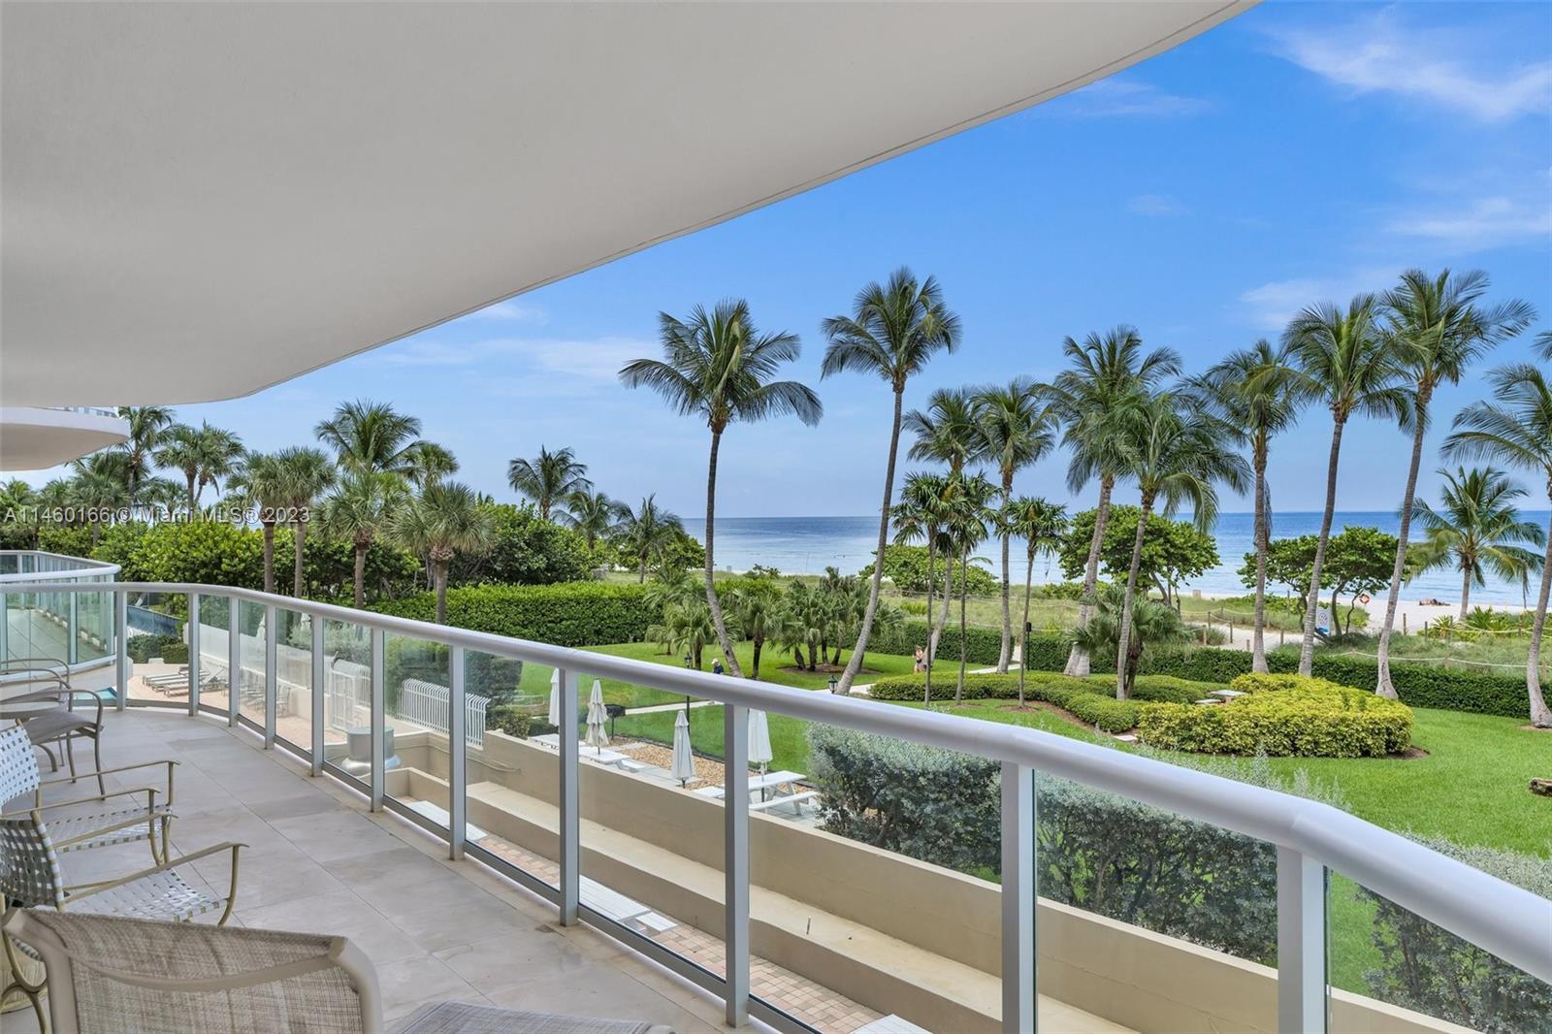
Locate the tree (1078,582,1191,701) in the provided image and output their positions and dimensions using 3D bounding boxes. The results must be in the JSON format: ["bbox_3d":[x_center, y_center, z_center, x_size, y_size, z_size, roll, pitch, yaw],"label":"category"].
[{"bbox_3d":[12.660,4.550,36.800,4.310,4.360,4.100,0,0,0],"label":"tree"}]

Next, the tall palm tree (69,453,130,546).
[{"bbox_3d":[-42.521,1.562,65.000,3.400,10.897,3.400,0,0,-33],"label":"tall palm tree"}]

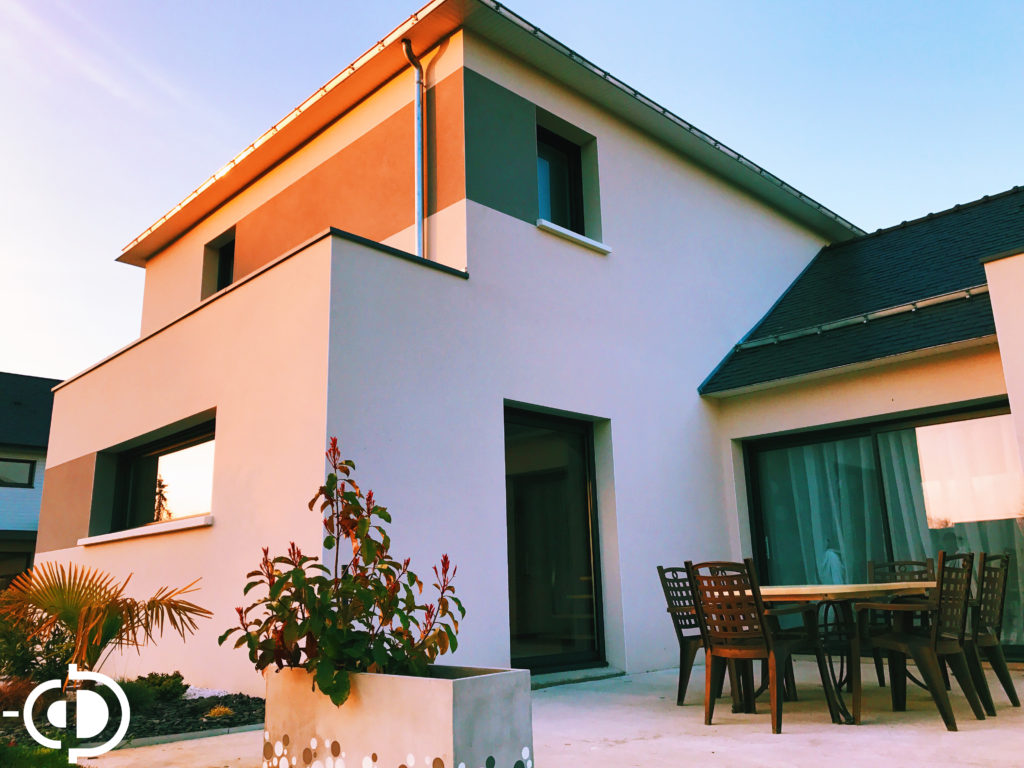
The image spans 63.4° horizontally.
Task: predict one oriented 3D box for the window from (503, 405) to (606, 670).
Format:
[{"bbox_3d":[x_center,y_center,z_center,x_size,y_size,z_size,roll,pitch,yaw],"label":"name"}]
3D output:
[{"bbox_3d":[0.280,1.330,7.103,1.350,2.204,0.090,12,-19,-43],"label":"window"}]

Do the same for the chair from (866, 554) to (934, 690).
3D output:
[{"bbox_3d":[2.663,1.674,5.760,0.585,0.877,0.595,12,-19,-43],"label":"chair"}]

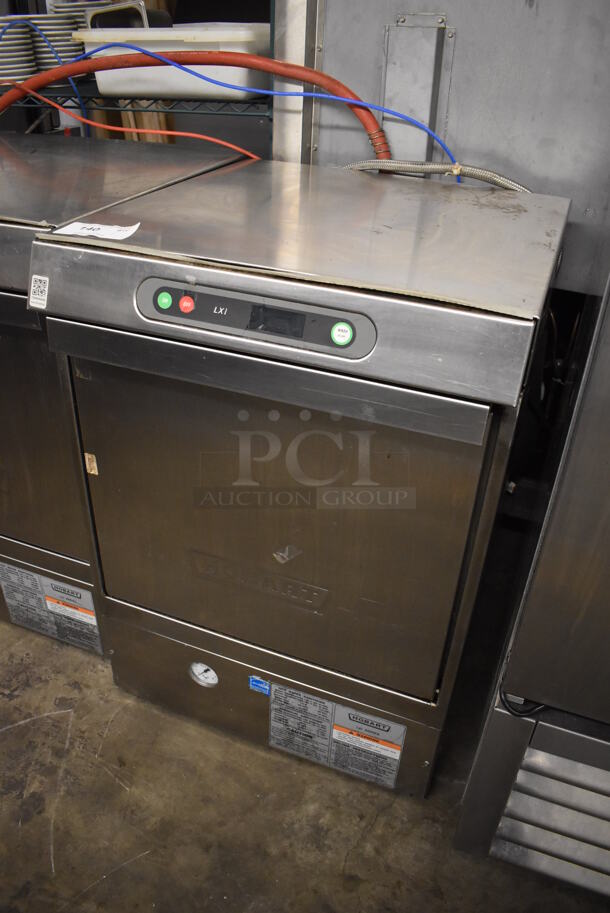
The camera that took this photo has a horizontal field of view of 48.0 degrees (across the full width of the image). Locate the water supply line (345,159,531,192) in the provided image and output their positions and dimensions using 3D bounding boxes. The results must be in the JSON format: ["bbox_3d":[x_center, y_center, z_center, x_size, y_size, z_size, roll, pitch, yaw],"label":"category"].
[{"bbox_3d":[0.245,-0.534,1.288,0.360,0.045,0.045,15,34,19],"label":"water supply line"}]

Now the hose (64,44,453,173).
[{"bbox_3d":[-0.100,-0.692,1.348,0.830,0.190,0.100,14,34,17],"label":"hose"}]

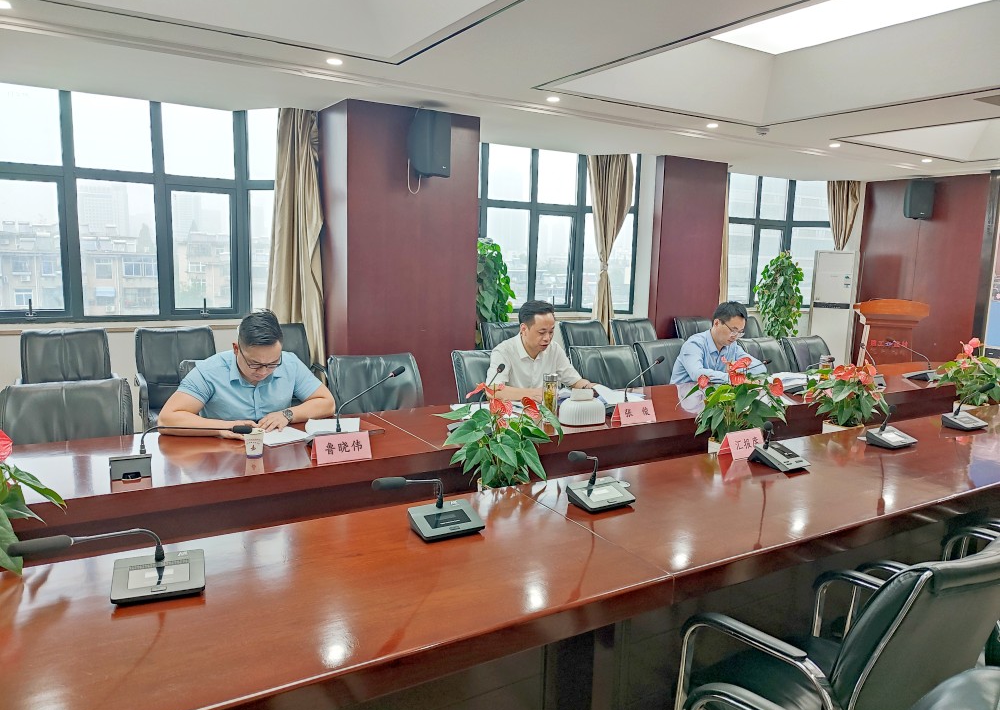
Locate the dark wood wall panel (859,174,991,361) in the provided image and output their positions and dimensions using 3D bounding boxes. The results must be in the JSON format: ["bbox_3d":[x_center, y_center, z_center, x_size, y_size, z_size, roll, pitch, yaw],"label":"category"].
[{"bbox_3d":[5.174,-0.863,8.979,0.100,2.575,1.510,-3,9,-31],"label":"dark wood wall panel"}]

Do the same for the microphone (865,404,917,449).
[{"bbox_3d":[1.611,0.283,2.975,0.370,0.222,0.237,-3,9,-31],"label":"microphone"}]

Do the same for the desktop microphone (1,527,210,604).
[{"bbox_3d":[-0.778,0.410,1.458,0.359,0.237,0.296,-3,9,-31],"label":"desktop microphone"}]

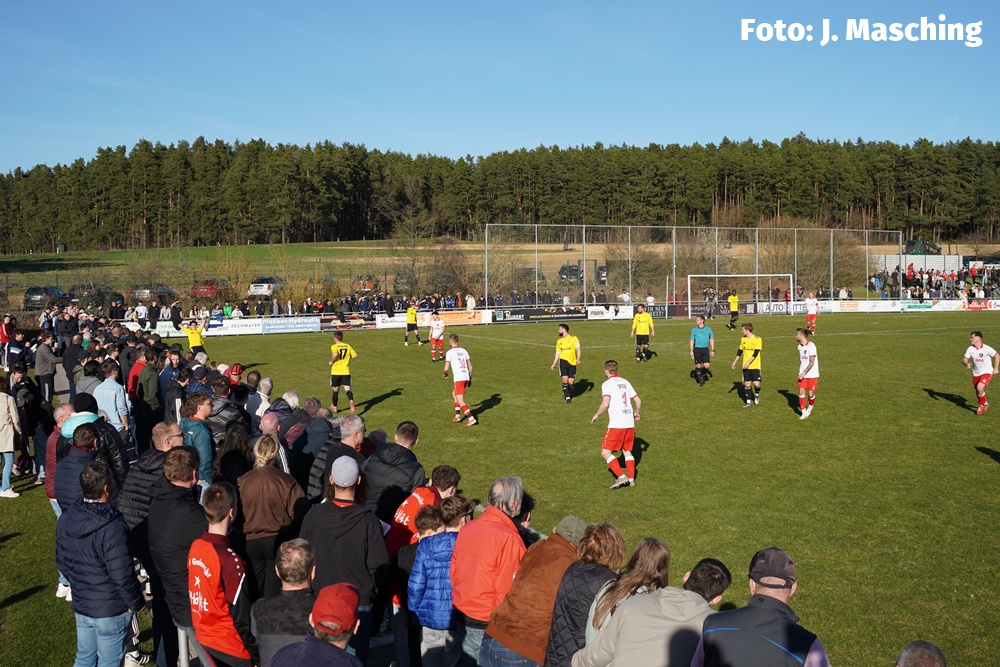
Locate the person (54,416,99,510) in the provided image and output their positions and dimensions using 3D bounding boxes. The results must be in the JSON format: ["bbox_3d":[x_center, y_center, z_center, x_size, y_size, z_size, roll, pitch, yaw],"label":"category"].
[{"bbox_3d":[-3.256,1.588,8.150,0.510,1.770,0.350,0,3,14],"label":"person"}]

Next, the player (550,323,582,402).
[{"bbox_3d":[1.481,0.668,23.050,0.620,1.741,0.420,0,3,20],"label":"player"}]

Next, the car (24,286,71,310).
[{"bbox_3d":[-31.211,-2.451,71.000,1.820,1.600,4.550,-1,3,-6],"label":"car"}]

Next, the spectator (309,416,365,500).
[{"bbox_3d":[-1.286,1.540,8.450,0.580,1.750,0.420,2,5,41],"label":"spectator"}]

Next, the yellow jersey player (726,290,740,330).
[{"bbox_3d":[11.009,-1.088,48.400,0.580,1.830,0.500,-1,3,-6],"label":"yellow jersey player"}]

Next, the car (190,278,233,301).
[{"bbox_3d":[-18.740,-2.868,67.000,1.760,1.480,4.100,-1,3,-2],"label":"car"}]

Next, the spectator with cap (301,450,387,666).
[{"bbox_3d":[-0.953,1.645,6.450,0.540,1.780,0.370,-1,3,2],"label":"spectator with cap"}]

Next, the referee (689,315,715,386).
[{"bbox_3d":[5.037,0.436,25.650,0.580,1.746,0.400,0,3,14],"label":"referee"}]

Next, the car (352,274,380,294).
[{"bbox_3d":[-10.048,-3.820,77.500,1.780,1.500,4.250,-1,3,-1],"label":"car"}]

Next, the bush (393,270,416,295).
[{"bbox_3d":[-6.411,-3.356,69.000,1.700,1.800,1.600,-2,4,-25],"label":"bush"}]

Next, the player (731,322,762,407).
[{"bbox_3d":[5.360,0.668,22.250,0.620,1.770,0.450,1,4,27],"label":"player"}]

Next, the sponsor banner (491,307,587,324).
[{"bbox_3d":[2.235,-1.038,57.357,6.014,0.740,0.050,-2,4,-25],"label":"sponsor banner"}]

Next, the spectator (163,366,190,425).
[{"bbox_3d":[-4.230,1.314,13.450,0.420,1.720,0.520,-3,4,-38],"label":"spectator"}]

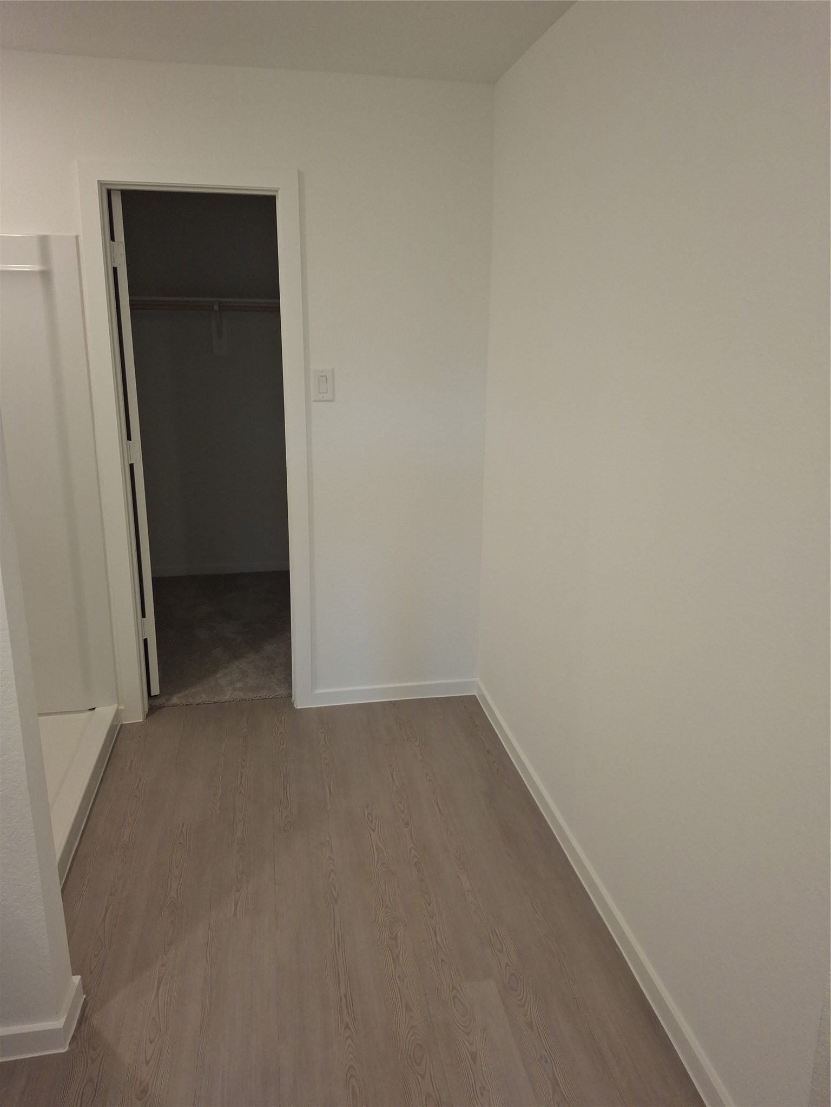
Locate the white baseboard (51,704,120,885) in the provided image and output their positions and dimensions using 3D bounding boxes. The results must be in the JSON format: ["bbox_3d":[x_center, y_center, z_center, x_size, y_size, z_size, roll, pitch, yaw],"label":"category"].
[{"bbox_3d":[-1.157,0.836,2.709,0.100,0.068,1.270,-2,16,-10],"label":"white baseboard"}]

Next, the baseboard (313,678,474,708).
[{"bbox_3d":[-0.088,0.613,3.514,0.735,0.078,0.018,-2,16,-10],"label":"baseboard"}]

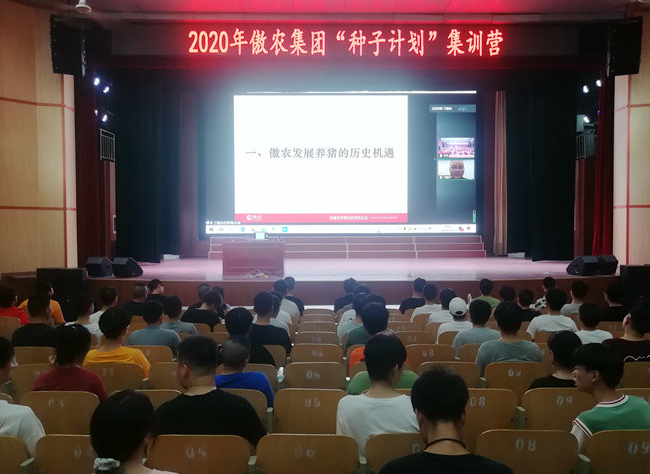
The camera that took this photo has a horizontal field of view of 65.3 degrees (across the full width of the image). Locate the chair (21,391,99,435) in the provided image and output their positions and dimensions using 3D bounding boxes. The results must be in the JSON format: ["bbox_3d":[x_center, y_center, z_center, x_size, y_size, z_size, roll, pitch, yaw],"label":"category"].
[{"bbox_3d":[-1.721,1.417,3.584,0.530,0.830,0.550,0,1,0],"label":"chair"}]

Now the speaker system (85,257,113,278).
[{"bbox_3d":[-5.476,0.746,12.400,0.600,0.450,0.480,0,1,32],"label":"speaker system"}]

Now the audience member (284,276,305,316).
[{"bbox_3d":[-0.532,1.247,7.941,0.490,1.303,0.680,0,2,0],"label":"audience member"}]

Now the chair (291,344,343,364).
[{"bbox_3d":[-0.076,1.461,5.185,0.530,0.830,0.500,0,1,0],"label":"chair"}]

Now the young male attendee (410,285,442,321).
[{"bbox_3d":[1.422,1.256,7.298,0.490,1.236,0.680,0,2,0],"label":"young male attendee"}]

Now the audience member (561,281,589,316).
[{"bbox_3d":[3.505,1.234,7.299,0.490,1.256,0.680,0,2,0],"label":"audience member"}]

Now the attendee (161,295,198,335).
[{"bbox_3d":[-1.642,1.250,5.862,0.490,1.225,0.680,0,2,0],"label":"attendee"}]

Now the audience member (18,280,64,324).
[{"bbox_3d":[-4.603,1.365,8.563,0.600,1.286,0.750,0,1,5],"label":"audience member"}]

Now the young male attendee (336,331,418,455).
[{"bbox_3d":[0.298,1.143,2.816,0.470,1.320,0.720,0,2,0],"label":"young male attendee"}]

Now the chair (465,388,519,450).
[{"bbox_3d":[0.992,1.387,3.514,0.520,0.840,0.500,0,2,0],"label":"chair"}]

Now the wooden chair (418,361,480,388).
[{"bbox_3d":[0.984,1.406,4.251,0.520,0.850,0.540,0,2,0],"label":"wooden chair"}]

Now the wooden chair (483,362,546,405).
[{"bbox_3d":[1.518,1.407,4.278,0.520,0.840,0.500,0,2,0],"label":"wooden chair"}]

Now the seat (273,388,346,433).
[{"bbox_3d":[-0.088,1.391,3.514,0.520,0.840,0.500,0,2,0],"label":"seat"}]

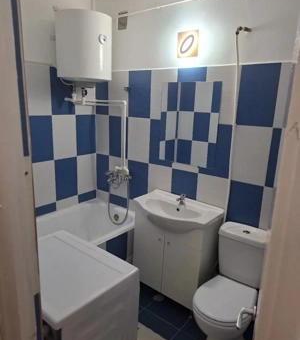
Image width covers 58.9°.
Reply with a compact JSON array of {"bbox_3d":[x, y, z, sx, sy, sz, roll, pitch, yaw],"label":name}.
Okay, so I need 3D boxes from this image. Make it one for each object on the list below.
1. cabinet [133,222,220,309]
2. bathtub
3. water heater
[{"bbox_3d":[0.199,0.662,2.200,0.630,0.720,0.310,12,17,35],"label":"cabinet"},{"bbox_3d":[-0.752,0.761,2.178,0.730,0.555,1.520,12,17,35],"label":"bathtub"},{"bbox_3d":[-0.544,-0.961,2.195,0.460,0.515,0.445,2,14,0],"label":"water heater"}]

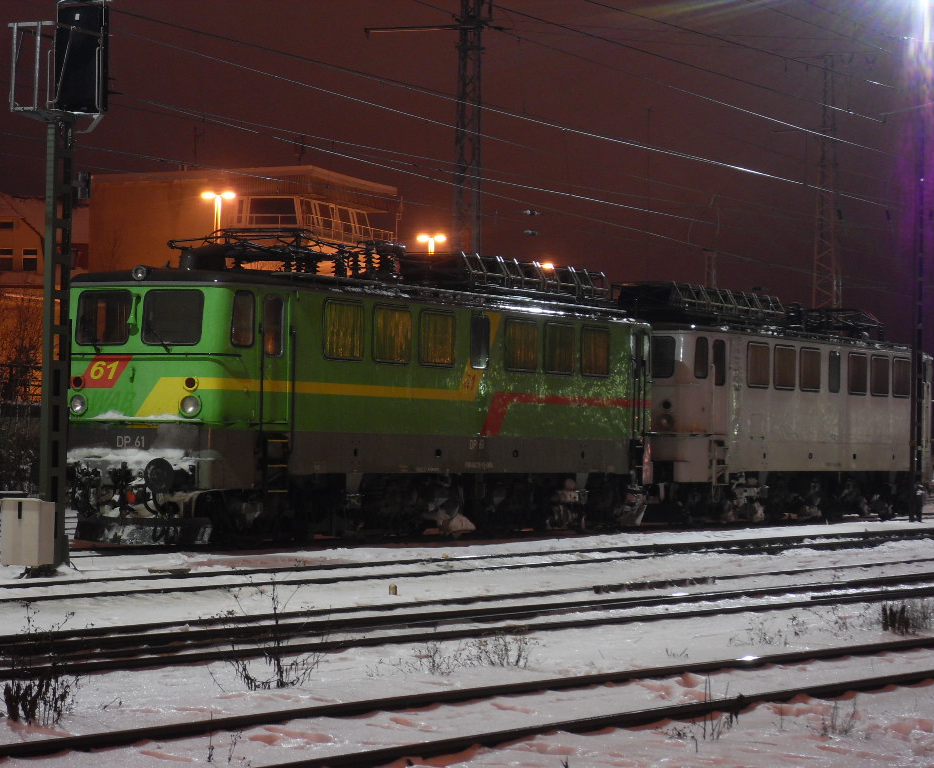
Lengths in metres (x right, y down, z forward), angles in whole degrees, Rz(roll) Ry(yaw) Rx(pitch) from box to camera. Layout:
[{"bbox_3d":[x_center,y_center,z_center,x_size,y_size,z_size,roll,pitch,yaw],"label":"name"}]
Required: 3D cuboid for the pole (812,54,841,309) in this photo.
[{"bbox_3d":[14.257,-4.472,119.999,1.000,17.264,1.000,0,-1,26],"label":"pole"}]

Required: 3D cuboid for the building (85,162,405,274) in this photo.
[{"bbox_3d":[-11.617,-3.154,157.645,12.328,15.128,12.230,1,-1,19],"label":"building"}]

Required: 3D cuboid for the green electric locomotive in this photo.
[{"bbox_3d":[-1.134,0.116,45.558,2.950,4.420,16.260,0,-1,26],"label":"green electric locomotive"}]

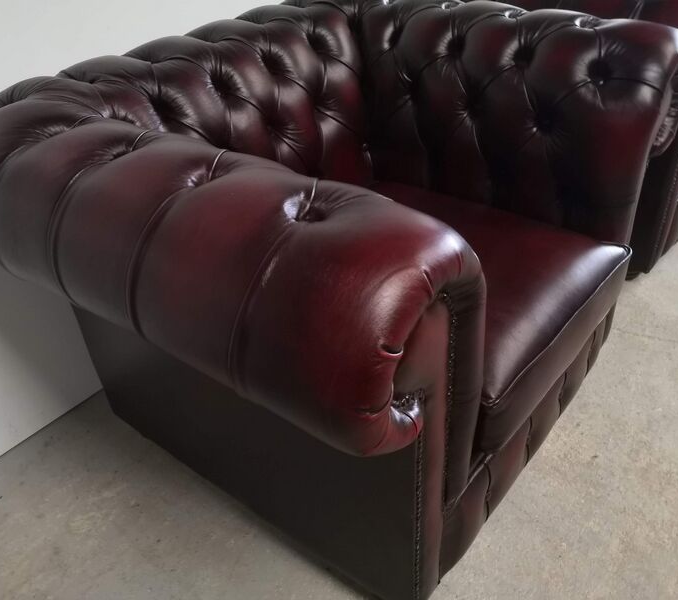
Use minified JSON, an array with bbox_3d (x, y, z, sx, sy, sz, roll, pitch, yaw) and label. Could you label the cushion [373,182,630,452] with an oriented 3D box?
[{"bbox_3d":[0.169,-0.027,1.235,0.589,0.150,0.555,22,42,34],"label":"cushion"}]

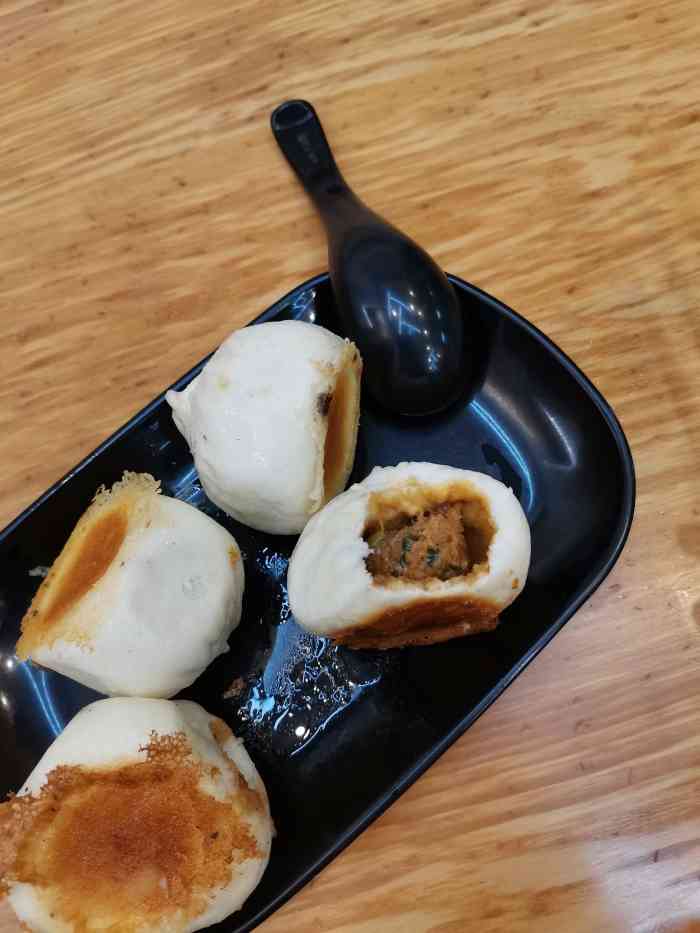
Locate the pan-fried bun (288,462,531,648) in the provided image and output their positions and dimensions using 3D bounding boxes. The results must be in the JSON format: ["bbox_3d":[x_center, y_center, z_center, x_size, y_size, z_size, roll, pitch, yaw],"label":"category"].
[{"bbox_3d":[0.016,0.024,0.205,0.069,0.062,0.050,-11,68,5],"label":"pan-fried bun"}]

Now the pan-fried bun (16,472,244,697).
[{"bbox_3d":[-0.061,0.040,0.215,0.058,0.060,0.065,40,77,-25],"label":"pan-fried bun"}]

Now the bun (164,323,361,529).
[{"bbox_3d":[-0.029,-0.014,0.224,0.056,0.062,0.069,12,73,5],"label":"bun"}]

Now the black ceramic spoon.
[{"bbox_3d":[0.005,-0.087,0.254,0.040,0.041,0.144,-22,79,1],"label":"black ceramic spoon"}]

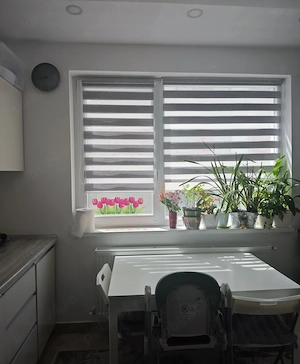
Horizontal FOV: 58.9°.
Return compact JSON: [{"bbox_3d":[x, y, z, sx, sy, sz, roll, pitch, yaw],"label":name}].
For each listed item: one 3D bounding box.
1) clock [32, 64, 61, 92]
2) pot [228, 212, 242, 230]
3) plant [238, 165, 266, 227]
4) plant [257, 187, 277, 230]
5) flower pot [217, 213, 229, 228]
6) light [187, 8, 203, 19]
[{"bbox_3d":[-0.936,-0.943,2.401,0.255,0.255,0.040,-1,2,-4],"label":"clock"},{"bbox_3d":[0.860,0.385,2.659,0.124,0.141,0.124,-1,2,0],"label":"pot"},{"bbox_3d":[1.011,0.146,2.660,0.250,0.596,0.225,-1,2,-4],"label":"plant"},{"bbox_3d":[1.164,0.262,2.677,0.189,0.382,0.179,-1,2,-4],"label":"plant"},{"bbox_3d":[0.725,0.383,2.649,0.120,0.141,0.120,-1,2,0],"label":"flower pot"},{"bbox_3d":[0.342,-1.274,2.004,0.122,0.030,0.122,-1,2,-4],"label":"light"}]

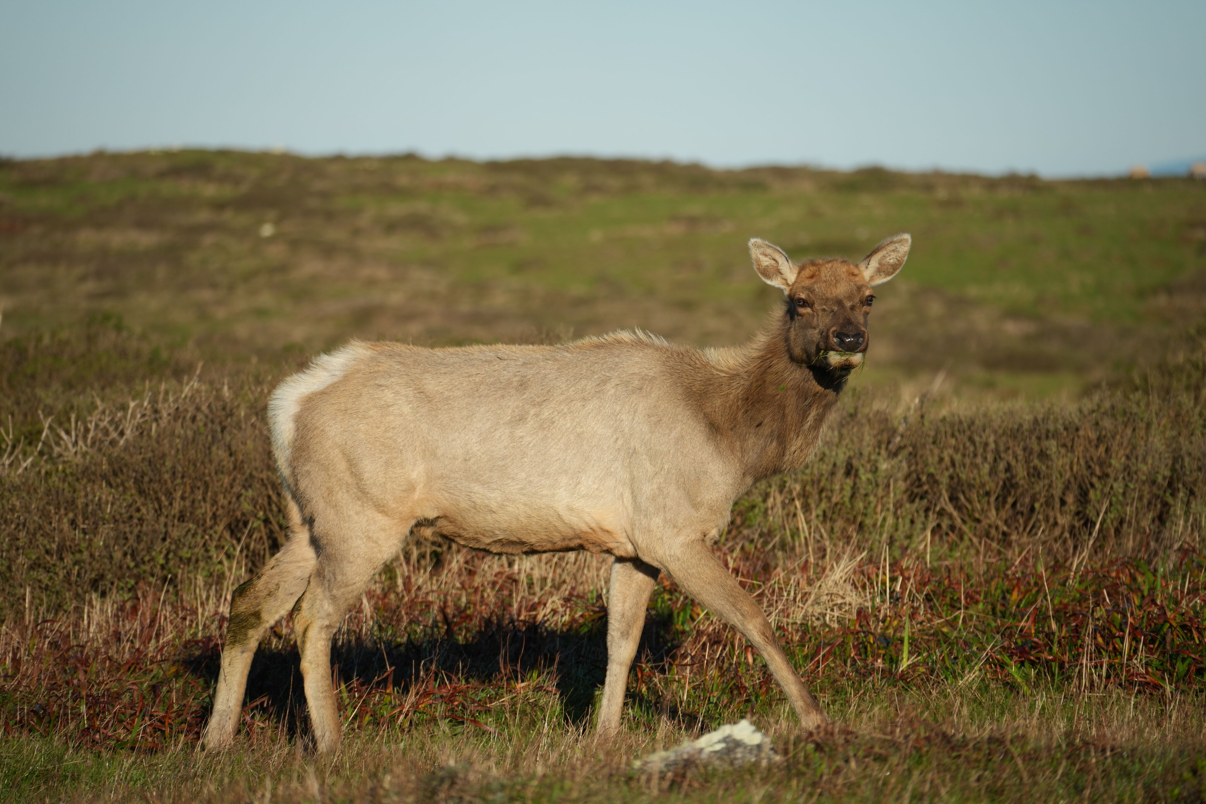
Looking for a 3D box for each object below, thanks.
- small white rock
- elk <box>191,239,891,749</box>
[{"bbox_3d":[0.267,0.892,25.900,0.370,0.150,0.270,0,1,0],"label":"small white rock"},{"bbox_3d":[-0.126,0.257,27.400,1.930,1.450,0.550,0,1,-7],"label":"elk"}]

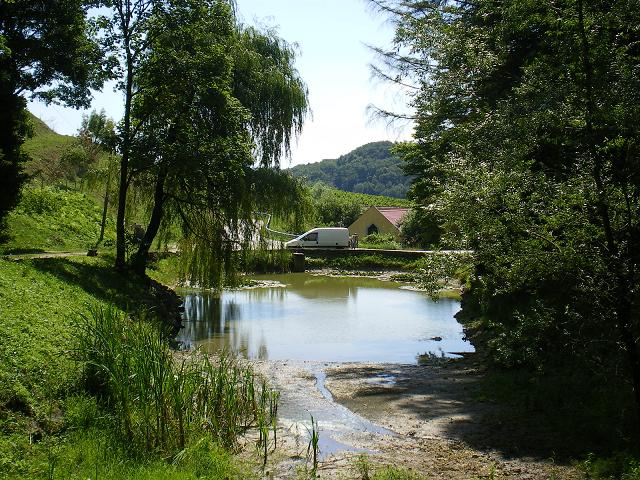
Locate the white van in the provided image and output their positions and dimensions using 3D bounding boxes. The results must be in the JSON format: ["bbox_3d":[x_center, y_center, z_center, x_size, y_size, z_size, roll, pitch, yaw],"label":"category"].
[{"bbox_3d":[-0.200,0.120,72.500,4.450,1.920,1.820,0,1,-5],"label":"white van"}]

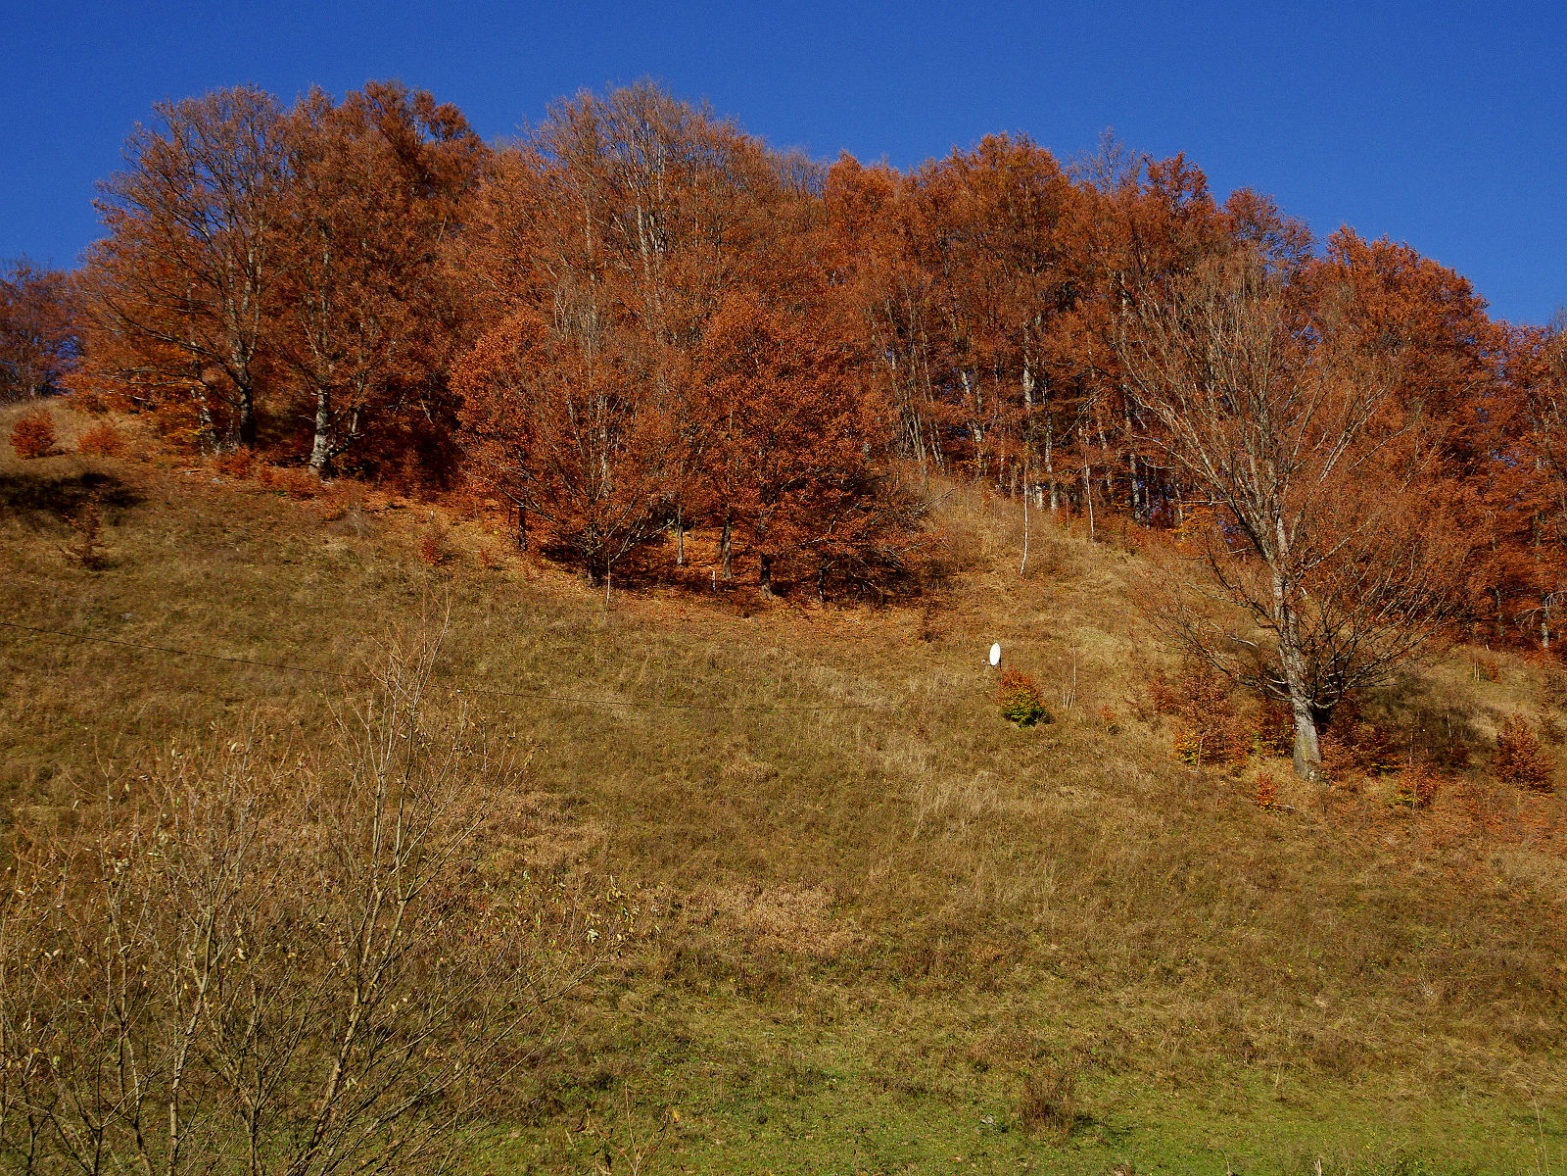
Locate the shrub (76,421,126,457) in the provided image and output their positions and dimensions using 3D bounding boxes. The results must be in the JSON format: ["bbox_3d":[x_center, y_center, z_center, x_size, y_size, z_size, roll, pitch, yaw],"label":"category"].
[{"bbox_3d":[-31.800,-6.937,76.000,2.340,1.600,2.220,0,-6,0],"label":"shrub"}]

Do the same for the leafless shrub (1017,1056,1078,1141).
[{"bbox_3d":[5.204,10.048,32.000,1.250,1.560,1.190,0,-6,0],"label":"leafless shrub"}]

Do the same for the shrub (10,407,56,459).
[{"bbox_3d":[-35.486,-7.317,77.000,2.200,2.430,2.090,0,-6,0],"label":"shrub"}]

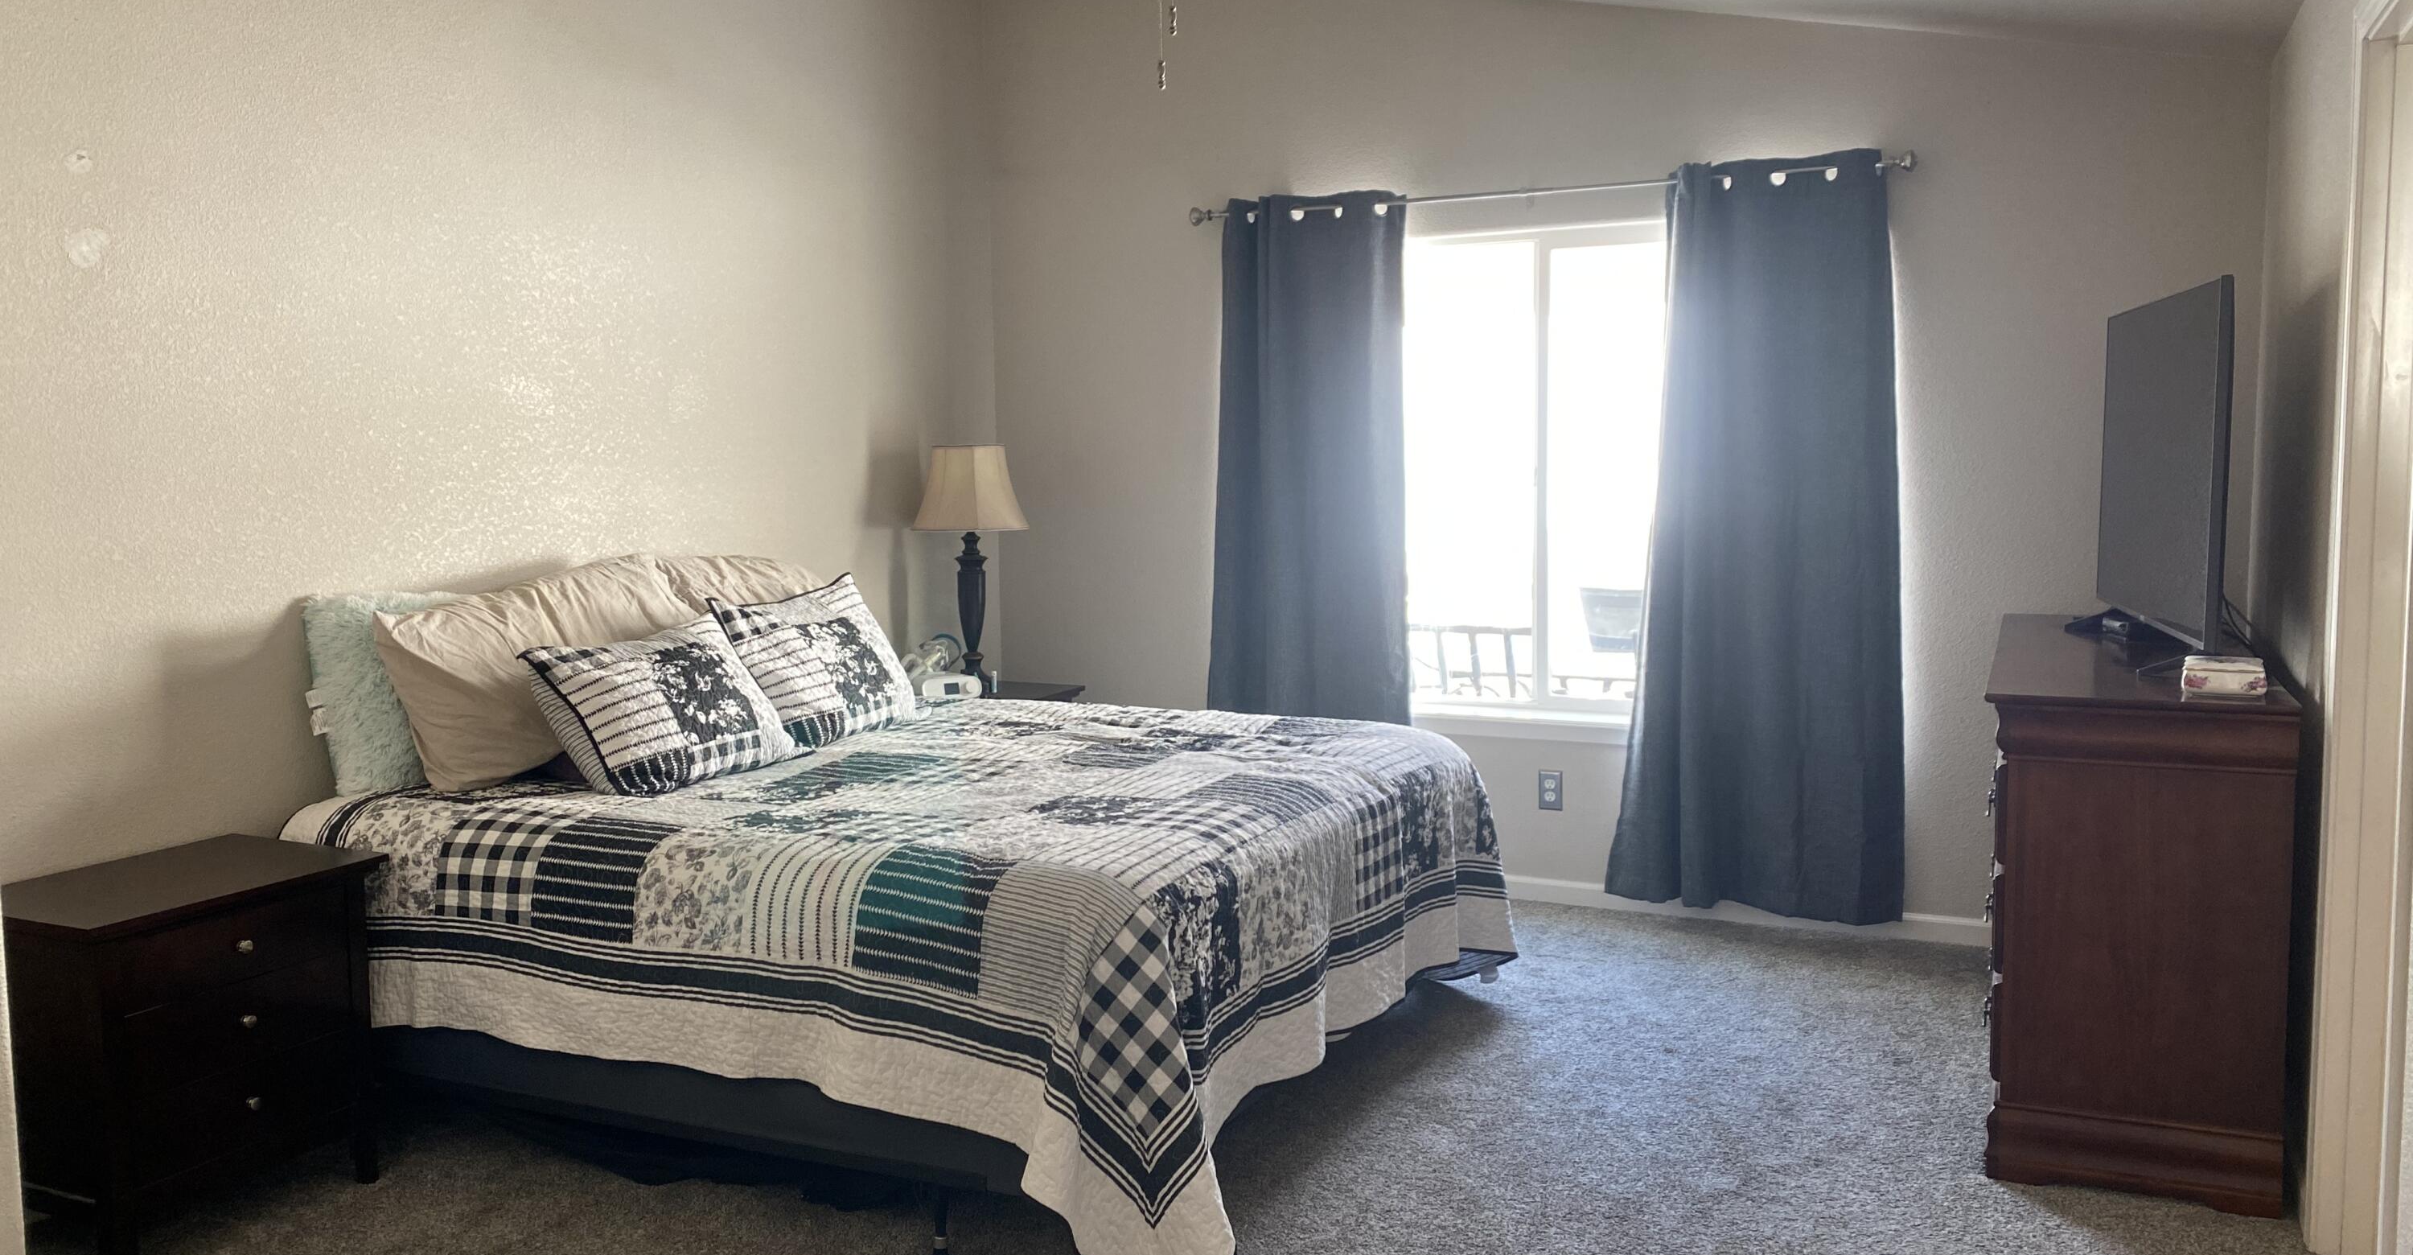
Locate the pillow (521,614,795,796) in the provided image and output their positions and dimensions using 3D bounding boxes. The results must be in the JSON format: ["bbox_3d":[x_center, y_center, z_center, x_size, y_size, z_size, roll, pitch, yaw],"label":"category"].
[{"bbox_3d":[-1.259,0.159,4.163,0.160,0.410,0.590,-41,-12,24],"label":"pillow"}]

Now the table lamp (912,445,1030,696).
[{"bbox_3d":[-0.745,-0.178,5.772,0.410,0.800,0.410,-1,6,0],"label":"table lamp"}]

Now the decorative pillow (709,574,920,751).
[{"bbox_3d":[-1.011,0.088,4.674,0.150,0.410,0.580,-41,-12,24],"label":"decorative pillow"}]

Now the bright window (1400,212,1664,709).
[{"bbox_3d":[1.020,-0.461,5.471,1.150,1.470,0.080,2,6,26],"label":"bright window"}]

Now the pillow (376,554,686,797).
[{"bbox_3d":[-1.544,0.096,4.316,0.200,0.470,0.860,-17,-2,26],"label":"pillow"}]

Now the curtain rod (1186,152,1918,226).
[{"bbox_3d":[0.917,-1.276,5.304,2.170,0.050,0.090,2,6,26],"label":"curtain rod"}]

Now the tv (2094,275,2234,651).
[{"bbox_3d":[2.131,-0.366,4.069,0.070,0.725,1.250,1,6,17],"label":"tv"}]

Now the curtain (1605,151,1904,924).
[{"bbox_3d":[1.541,-0.243,5.115,0.820,2.110,0.120,2,6,26],"label":"curtain"}]

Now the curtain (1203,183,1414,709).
[{"bbox_3d":[0.300,-0.281,5.713,0.720,2.110,0.120,2,6,26],"label":"curtain"}]

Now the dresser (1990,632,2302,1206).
[{"bbox_3d":[2.046,0.524,4.064,0.529,0.927,1.649,2,6,26],"label":"dresser"}]

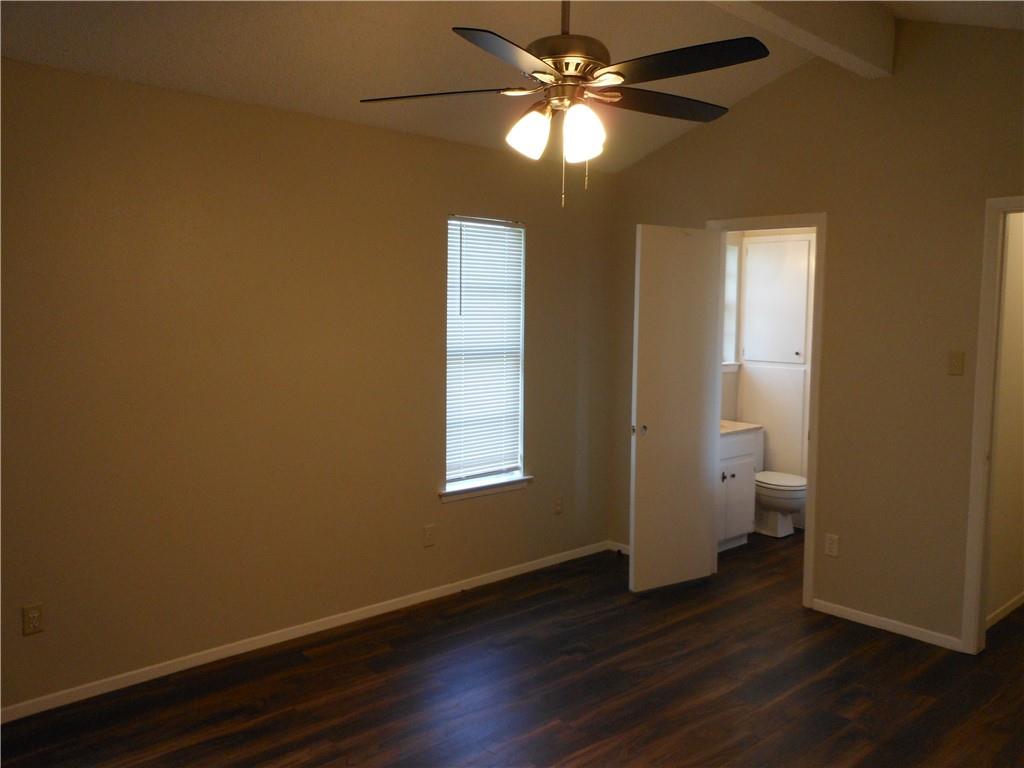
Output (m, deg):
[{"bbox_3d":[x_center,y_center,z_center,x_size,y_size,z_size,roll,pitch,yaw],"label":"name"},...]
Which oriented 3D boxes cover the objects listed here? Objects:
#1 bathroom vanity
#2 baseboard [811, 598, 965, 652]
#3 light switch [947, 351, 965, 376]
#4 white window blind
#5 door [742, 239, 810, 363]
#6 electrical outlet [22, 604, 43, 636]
[{"bbox_3d":[1.205,0.702,5.605,0.755,0.815,0.600,-4,7,-43],"label":"bathroom vanity"},{"bbox_3d":[1.871,1.212,4.191,0.012,0.052,0.748,-4,7,-43],"label":"baseboard"},{"bbox_3d":[2.071,-0.093,3.872,0.012,0.116,0.072,-4,7,-43],"label":"light switch"},{"bbox_3d":[-0.156,-0.187,4.706,0.573,1.440,0.040,-4,7,-43],"label":"white window blind"},{"bbox_3d":[1.965,-0.607,6.174,0.020,0.901,0.510,-4,7,-43],"label":"door"},{"bbox_3d":[-1.849,0.914,3.198,0.072,0.116,0.010,-4,7,-43],"label":"electrical outlet"}]

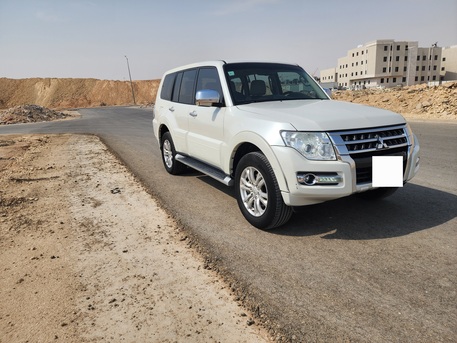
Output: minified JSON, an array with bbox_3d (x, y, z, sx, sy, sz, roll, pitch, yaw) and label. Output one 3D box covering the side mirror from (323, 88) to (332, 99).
[{"bbox_3d":[1.413,-1.095,4.390,0.250,0.200,0.150,-9,15,-27],"label":"side mirror"}]

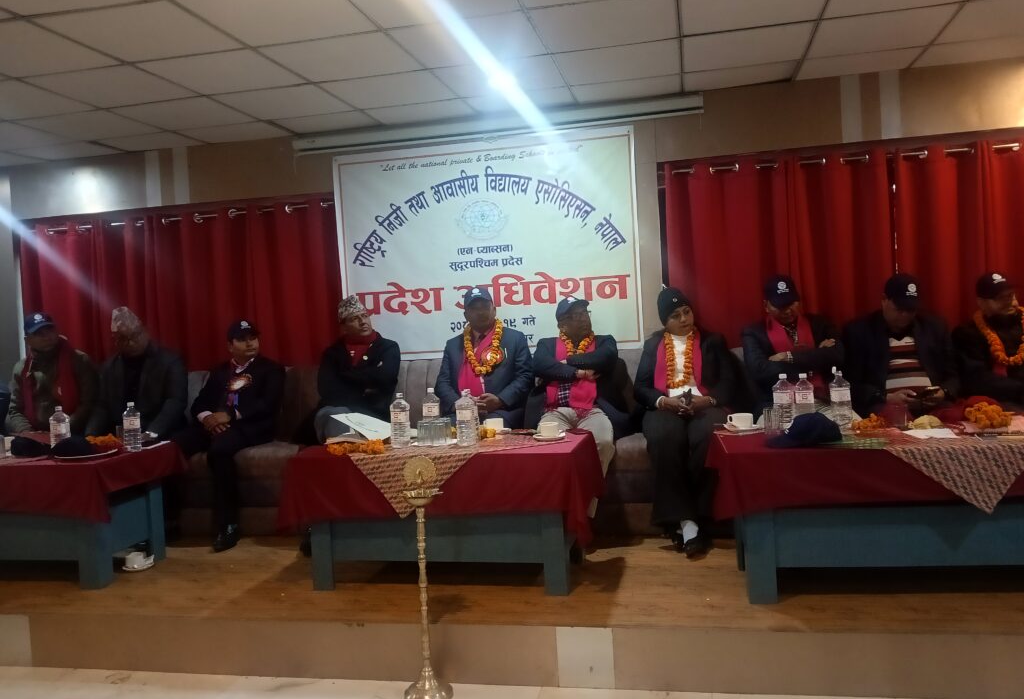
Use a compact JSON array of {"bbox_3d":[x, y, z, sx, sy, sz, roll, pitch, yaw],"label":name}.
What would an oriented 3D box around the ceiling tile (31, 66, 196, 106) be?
[{"bbox_3d":[-1.940,-1.282,3.889,0.600,0.020,0.600,-3,3,12],"label":"ceiling tile"}]

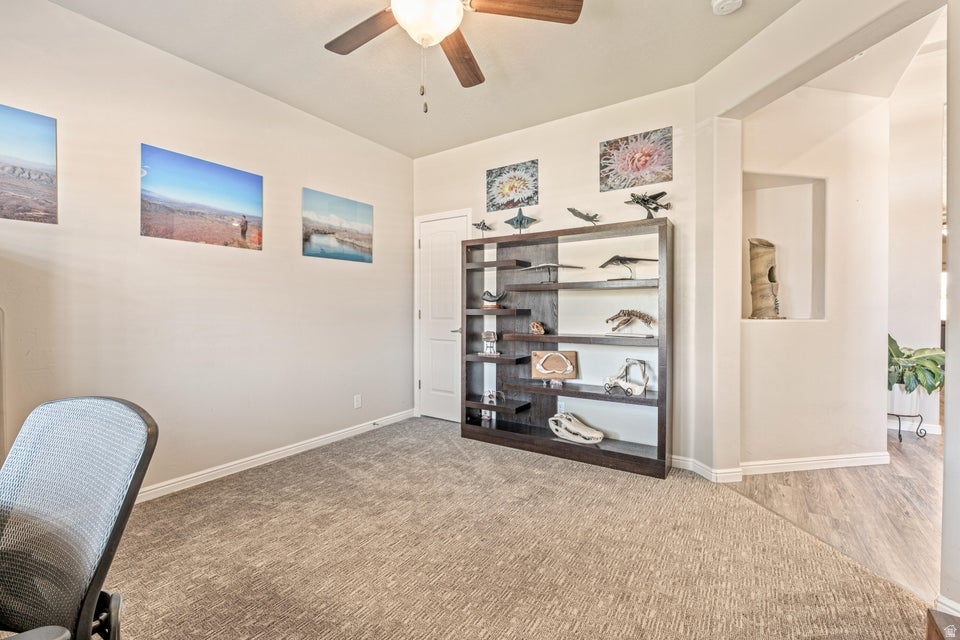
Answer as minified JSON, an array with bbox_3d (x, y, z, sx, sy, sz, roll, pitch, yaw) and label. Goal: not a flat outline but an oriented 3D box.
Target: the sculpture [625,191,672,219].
[{"bbox_3d":[1.176,-0.767,2.793,0.280,0.182,0.370,-1,2,-20],"label":"sculpture"}]

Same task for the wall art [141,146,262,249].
[{"bbox_3d":[-1.775,-0.768,2.625,0.020,0.536,0.704,1,2,34],"label":"wall art"}]

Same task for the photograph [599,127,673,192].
[{"bbox_3d":[1.155,-1.191,2.989,0.518,0.385,0.020,1,2,34],"label":"photograph"}]

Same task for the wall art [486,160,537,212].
[{"bbox_3d":[0.281,-1.192,3.574,0.520,0.386,0.020,1,2,34],"label":"wall art"}]

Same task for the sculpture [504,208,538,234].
[{"bbox_3d":[0.343,-0.792,3.330,0.262,0.202,0.310,0,2,7],"label":"sculpture"}]

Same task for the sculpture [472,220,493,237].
[{"bbox_3d":[0.025,-0.776,3.537,0.175,0.159,0.205,0,2,-3],"label":"sculpture"}]

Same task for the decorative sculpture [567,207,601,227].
[{"bbox_3d":[0.785,-0.768,3.045,0.235,0.169,0.170,0,2,6],"label":"decorative sculpture"}]

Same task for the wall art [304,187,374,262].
[{"bbox_3d":[-1.202,-0.793,3.480,0.020,0.541,0.717,1,2,34],"label":"wall art"}]

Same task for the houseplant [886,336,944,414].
[{"bbox_3d":[3.770,0.481,3.583,0.550,0.740,0.570,-1,2,-44],"label":"houseplant"}]

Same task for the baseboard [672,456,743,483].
[{"bbox_3d":[1.540,1.026,2.715,0.430,0.086,0.150,1,2,34],"label":"baseboard"}]

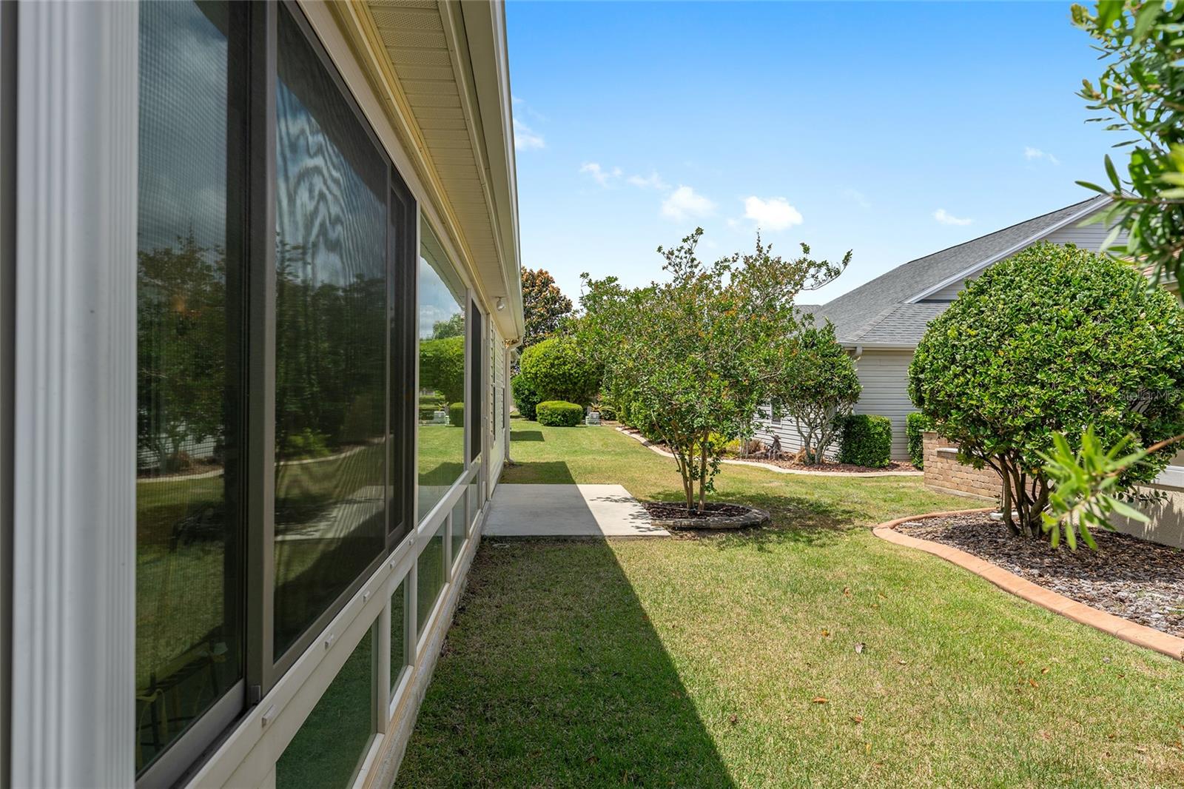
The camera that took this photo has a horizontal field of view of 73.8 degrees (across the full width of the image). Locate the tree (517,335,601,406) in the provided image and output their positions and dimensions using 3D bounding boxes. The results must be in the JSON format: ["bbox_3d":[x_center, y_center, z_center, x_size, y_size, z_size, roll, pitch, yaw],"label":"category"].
[{"bbox_3d":[-1.330,-0.740,38.500,4.300,4.250,4.000,0,0,-5],"label":"tree"}]

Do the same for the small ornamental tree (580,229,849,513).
[{"bbox_3d":[1.430,-0.280,9.200,3.050,3.300,2.800,0,0,-5],"label":"small ornamental tree"}]

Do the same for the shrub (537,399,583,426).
[{"bbox_3d":[-1.395,0.810,34.500,2.100,1.150,1.900,0,0,-5],"label":"shrub"}]

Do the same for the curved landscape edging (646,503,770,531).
[{"bbox_3d":[1.320,1.365,9.000,1.420,0.120,1.400,0,0,-5],"label":"curved landscape edging"}]

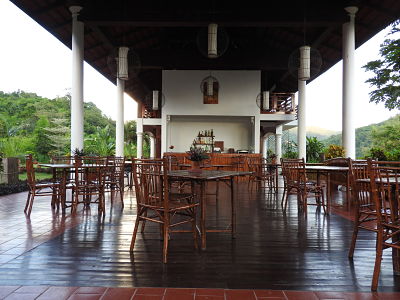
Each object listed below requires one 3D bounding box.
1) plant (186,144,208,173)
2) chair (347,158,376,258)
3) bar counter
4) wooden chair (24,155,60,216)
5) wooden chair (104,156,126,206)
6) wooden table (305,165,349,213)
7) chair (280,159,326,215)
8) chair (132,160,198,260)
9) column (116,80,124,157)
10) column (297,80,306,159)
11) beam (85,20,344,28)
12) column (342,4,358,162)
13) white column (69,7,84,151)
[{"bbox_3d":[-0.032,0.108,3.598,0.300,0.350,0.300,0,-2,0],"label":"plant"},{"bbox_3d":[1.800,0.564,2.634,0.540,0.950,0.500,1,-2,-35],"label":"chair"},{"bbox_3d":[0.496,0.638,10.940,3.780,1.060,0.650,0,-1,1],"label":"bar counter"},{"bbox_3d":[-2.790,0.632,4.893,0.540,0.950,0.500,1,-2,-35],"label":"wooden chair"},{"bbox_3d":[-1.689,0.576,5.020,0.520,0.935,0.480,1,-1,-42],"label":"wooden chair"},{"bbox_3d":[2.196,0.694,4.908,0.830,0.745,0.830,1,-1,-32],"label":"wooden table"},{"bbox_3d":[1.733,0.590,4.620,0.520,0.935,0.480,1,-1,-32],"label":"chair"},{"bbox_3d":[-0.348,0.543,2.825,0.480,0.935,0.520,0,-1,35],"label":"chair"},{"bbox_3d":[-3.400,-1.285,11.844,0.420,5.200,0.420,0,-2,1],"label":"column"},{"bbox_3d":[4.158,-1.253,11.226,0.340,4.900,0.340,0,-1,1],"label":"column"},{"bbox_3d":[0.410,-3.626,8.012,7.600,0.200,0.200,0,-2,1],"label":"beam"},{"bbox_3d":[4.270,-1.477,7.948,0.440,5.350,0.440,0,-2,1],"label":"column"},{"bbox_3d":[-3.490,-1.477,7.948,0.440,5.350,0.440,0,-2,1],"label":"white column"}]

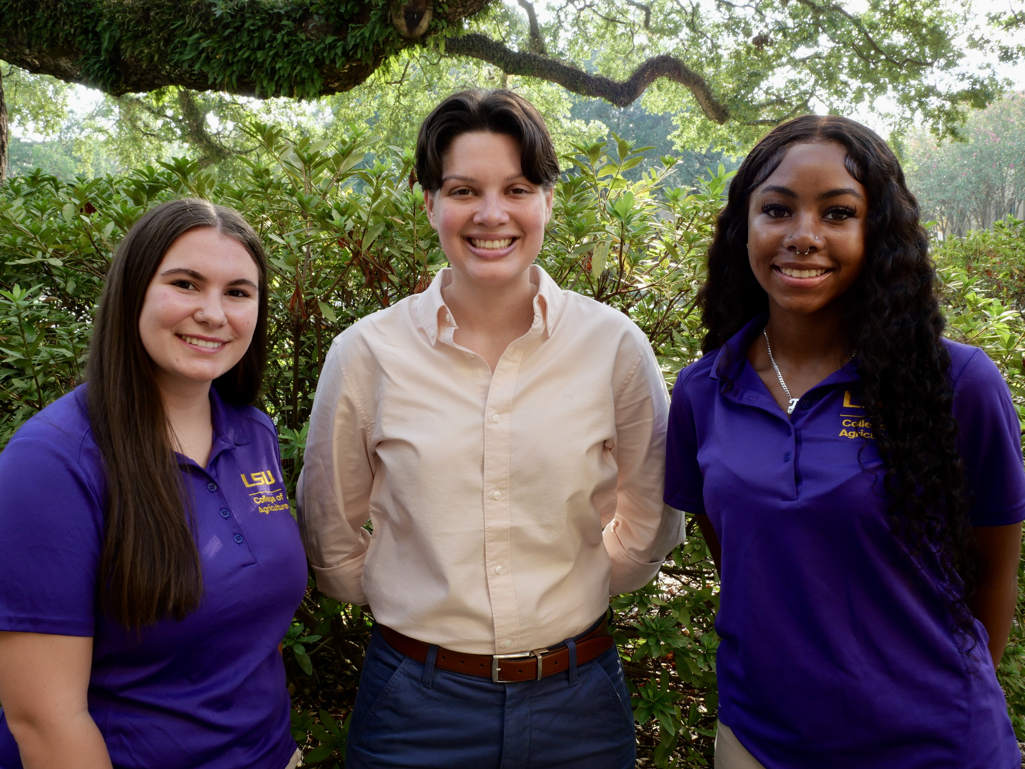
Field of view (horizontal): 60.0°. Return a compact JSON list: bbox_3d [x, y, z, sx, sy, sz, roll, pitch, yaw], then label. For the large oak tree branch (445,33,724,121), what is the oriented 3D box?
[{"bbox_3d":[0.409,-1.690,4.900,1.600,0.470,0.450,0,7,0],"label":"large oak tree branch"}]

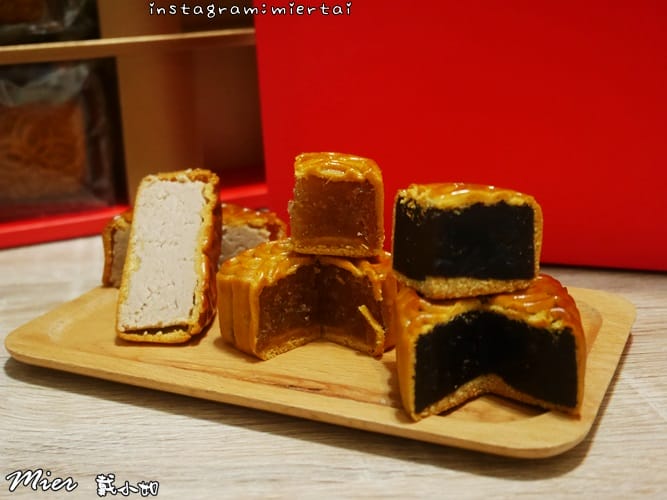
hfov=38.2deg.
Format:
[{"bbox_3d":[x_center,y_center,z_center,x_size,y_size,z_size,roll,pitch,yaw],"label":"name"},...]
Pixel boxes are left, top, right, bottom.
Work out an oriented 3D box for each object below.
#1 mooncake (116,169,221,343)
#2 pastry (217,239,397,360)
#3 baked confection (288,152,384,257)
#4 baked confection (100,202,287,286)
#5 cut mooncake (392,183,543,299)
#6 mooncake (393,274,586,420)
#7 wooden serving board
[{"bbox_3d":[-0.075,0.000,0.449,0.037,0.065,0.064,2,17,9],"label":"mooncake"},{"bbox_3d":[-0.005,0.023,0.420,0.066,0.036,0.066,15,23,43],"label":"pastry"},{"bbox_3d":[0.003,-0.020,0.430,0.036,0.037,0.034,3,17,11],"label":"baked confection"},{"bbox_3d":[-0.071,-0.004,0.515,0.092,0.034,0.045,0,17,3],"label":"baked confection"},{"bbox_3d":[0.051,-0.007,0.379,0.045,0.036,0.035,-6,17,-18],"label":"cut mooncake"},{"bbox_3d":[0.060,0.035,0.367,0.070,0.037,0.062,-1,16,0],"label":"mooncake"},{"bbox_3d":[-0.001,0.039,0.444,0.255,0.015,0.177,7,18,24],"label":"wooden serving board"}]

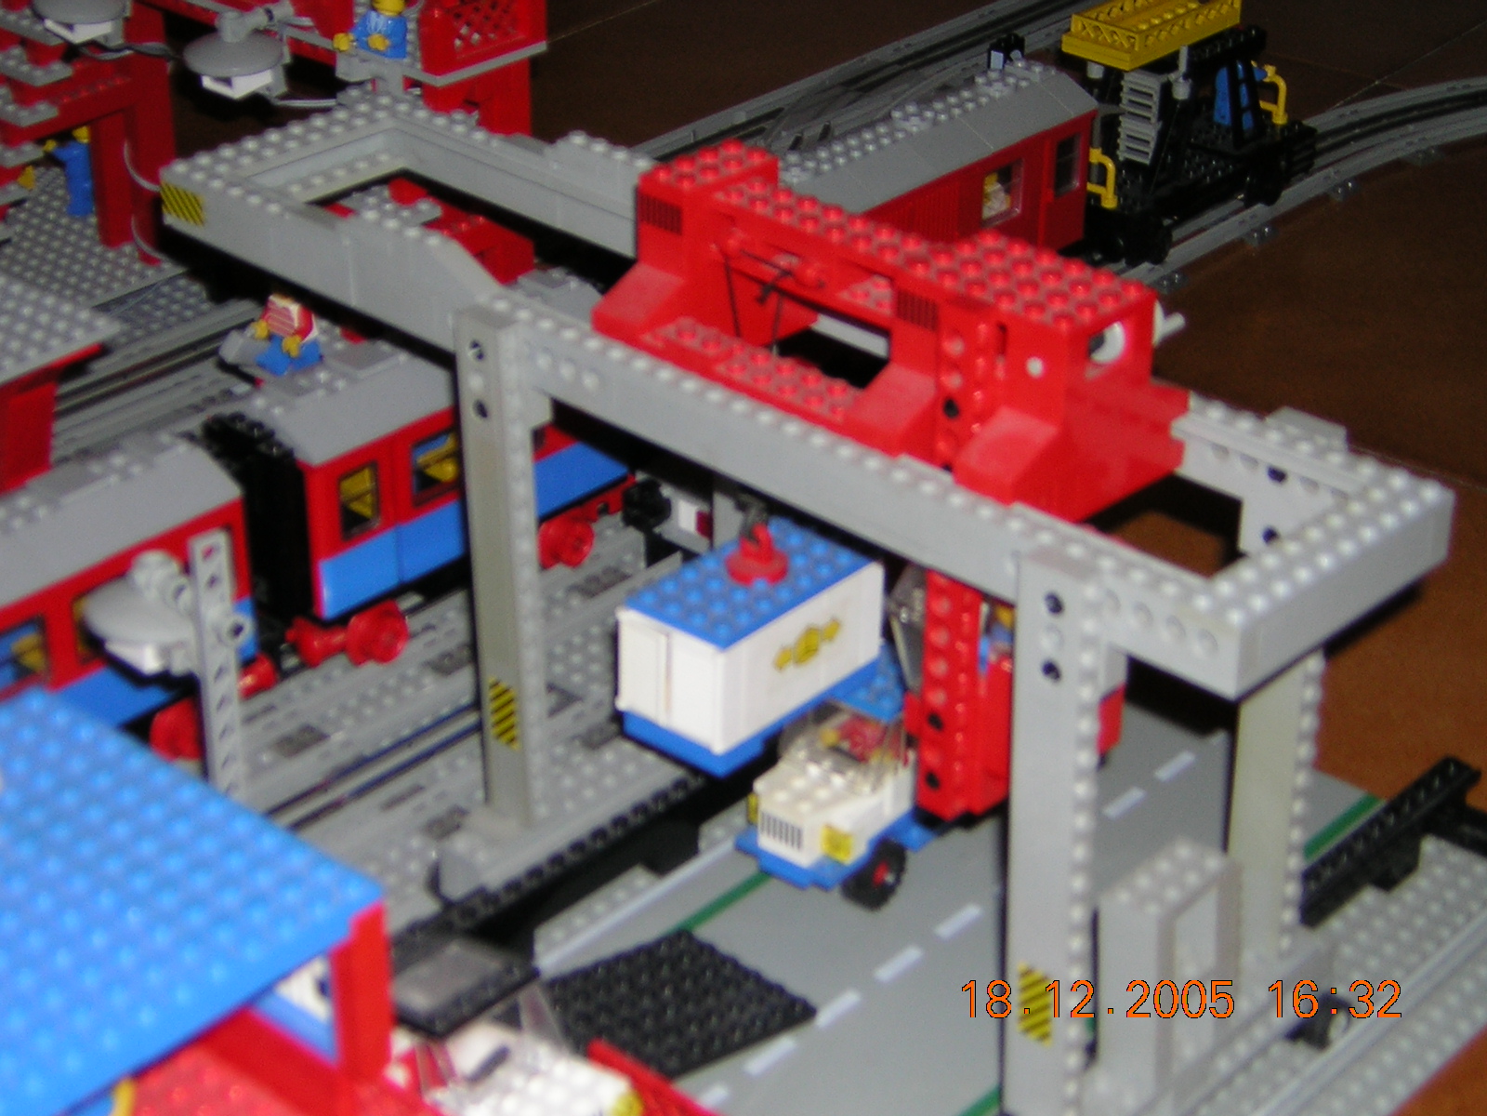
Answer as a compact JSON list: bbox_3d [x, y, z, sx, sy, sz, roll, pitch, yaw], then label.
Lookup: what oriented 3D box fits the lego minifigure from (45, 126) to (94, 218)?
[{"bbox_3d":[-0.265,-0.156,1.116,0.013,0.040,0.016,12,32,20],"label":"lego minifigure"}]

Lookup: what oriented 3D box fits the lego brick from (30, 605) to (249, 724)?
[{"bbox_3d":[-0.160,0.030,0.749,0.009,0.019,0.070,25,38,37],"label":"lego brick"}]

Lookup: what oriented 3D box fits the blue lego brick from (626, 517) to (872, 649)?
[{"bbox_3d":[0.004,0.006,0.720,0.032,0.005,0.064,23,37,35],"label":"blue lego brick"}]

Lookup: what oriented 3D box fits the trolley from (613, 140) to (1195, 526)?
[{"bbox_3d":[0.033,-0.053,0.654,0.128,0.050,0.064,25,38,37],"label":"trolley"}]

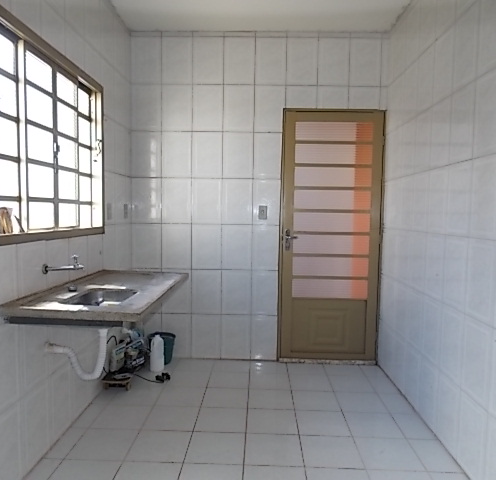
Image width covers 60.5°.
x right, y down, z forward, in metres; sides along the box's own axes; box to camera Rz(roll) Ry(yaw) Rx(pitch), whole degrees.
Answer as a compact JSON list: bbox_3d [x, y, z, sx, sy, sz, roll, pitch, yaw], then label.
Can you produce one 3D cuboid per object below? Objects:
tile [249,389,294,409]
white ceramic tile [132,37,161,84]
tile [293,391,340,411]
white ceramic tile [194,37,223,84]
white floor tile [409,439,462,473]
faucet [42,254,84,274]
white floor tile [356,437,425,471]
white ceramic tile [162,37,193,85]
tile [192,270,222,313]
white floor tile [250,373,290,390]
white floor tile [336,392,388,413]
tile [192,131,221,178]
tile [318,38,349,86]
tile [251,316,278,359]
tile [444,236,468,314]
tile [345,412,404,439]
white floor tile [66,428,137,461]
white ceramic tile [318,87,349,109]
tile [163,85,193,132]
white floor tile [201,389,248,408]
[{"bbox_3d":[0.156,1.094,2.908,0.302,0.010,0.306,1,4,2],"label":"tile"},{"bbox_3d":[-0.853,-1.513,3.582,0.261,0.391,0.010,1,4,1],"label":"white ceramic tile"},{"bbox_3d":[0.459,1.094,2.889,0.302,0.014,0.304,1,4,2],"label":"tile"},{"bbox_3d":[-0.324,-1.486,3.534,0.256,0.385,0.010,1,4,2],"label":"white ceramic tile"},{"bbox_3d":[0.987,1.148,2.267,0.179,0.010,0.305,1,4,2],"label":"white floor tile"},{"bbox_3d":[-0.927,0.128,2.150,0.205,0.105,0.055,1,4,2],"label":"faucet"},{"bbox_3d":[0.752,1.152,2.293,0.305,0.010,0.305,1,4,2],"label":"white floor tile"},{"bbox_3d":[-0.600,-1.517,3.610,0.264,0.394,0.010,1,4,2],"label":"white ceramic tile"},{"bbox_3d":[-0.356,0.448,3.661,0.257,0.385,0.010,1,4,2],"label":"tile"},{"bbox_3d":[0.163,1.071,3.214,0.302,0.010,0.305,1,4,2],"label":"white floor tile"},{"bbox_3d":[0.764,1.099,2.879,0.302,0.014,0.304,1,4,2],"label":"white floor tile"},{"bbox_3d":[-0.349,-0.727,3.654,0.264,0.394,0.010,1,4,2],"label":"tile"},{"bbox_3d":[0.719,-1.494,3.571,0.264,0.394,0.010,1,4,2],"label":"tile"},{"bbox_3d":[0.133,0.840,3.647,0.224,0.391,0.010,1,4,2],"label":"tile"},{"bbox_3d":[1.096,0.171,2.256,0.010,0.379,0.254,1,4,1],"label":"tile"},{"bbox_3d":[0.756,1.125,2.582,0.302,0.010,0.306,1,4,2],"label":"tile"},{"bbox_3d":[-0.803,1.152,2.390,0.315,0.010,0.320,1,4,2],"label":"white floor tile"},{"bbox_3d":[0.714,-1.201,3.590,0.264,0.194,0.010,1,4,2],"label":"white ceramic tile"},{"bbox_3d":[-0.589,-1.095,3.528,0.254,0.380,0.014,1,4,1],"label":"tile"},{"bbox_3d":[-0.150,1.084,2.909,0.302,0.014,0.304,1,4,2],"label":"white floor tile"}]

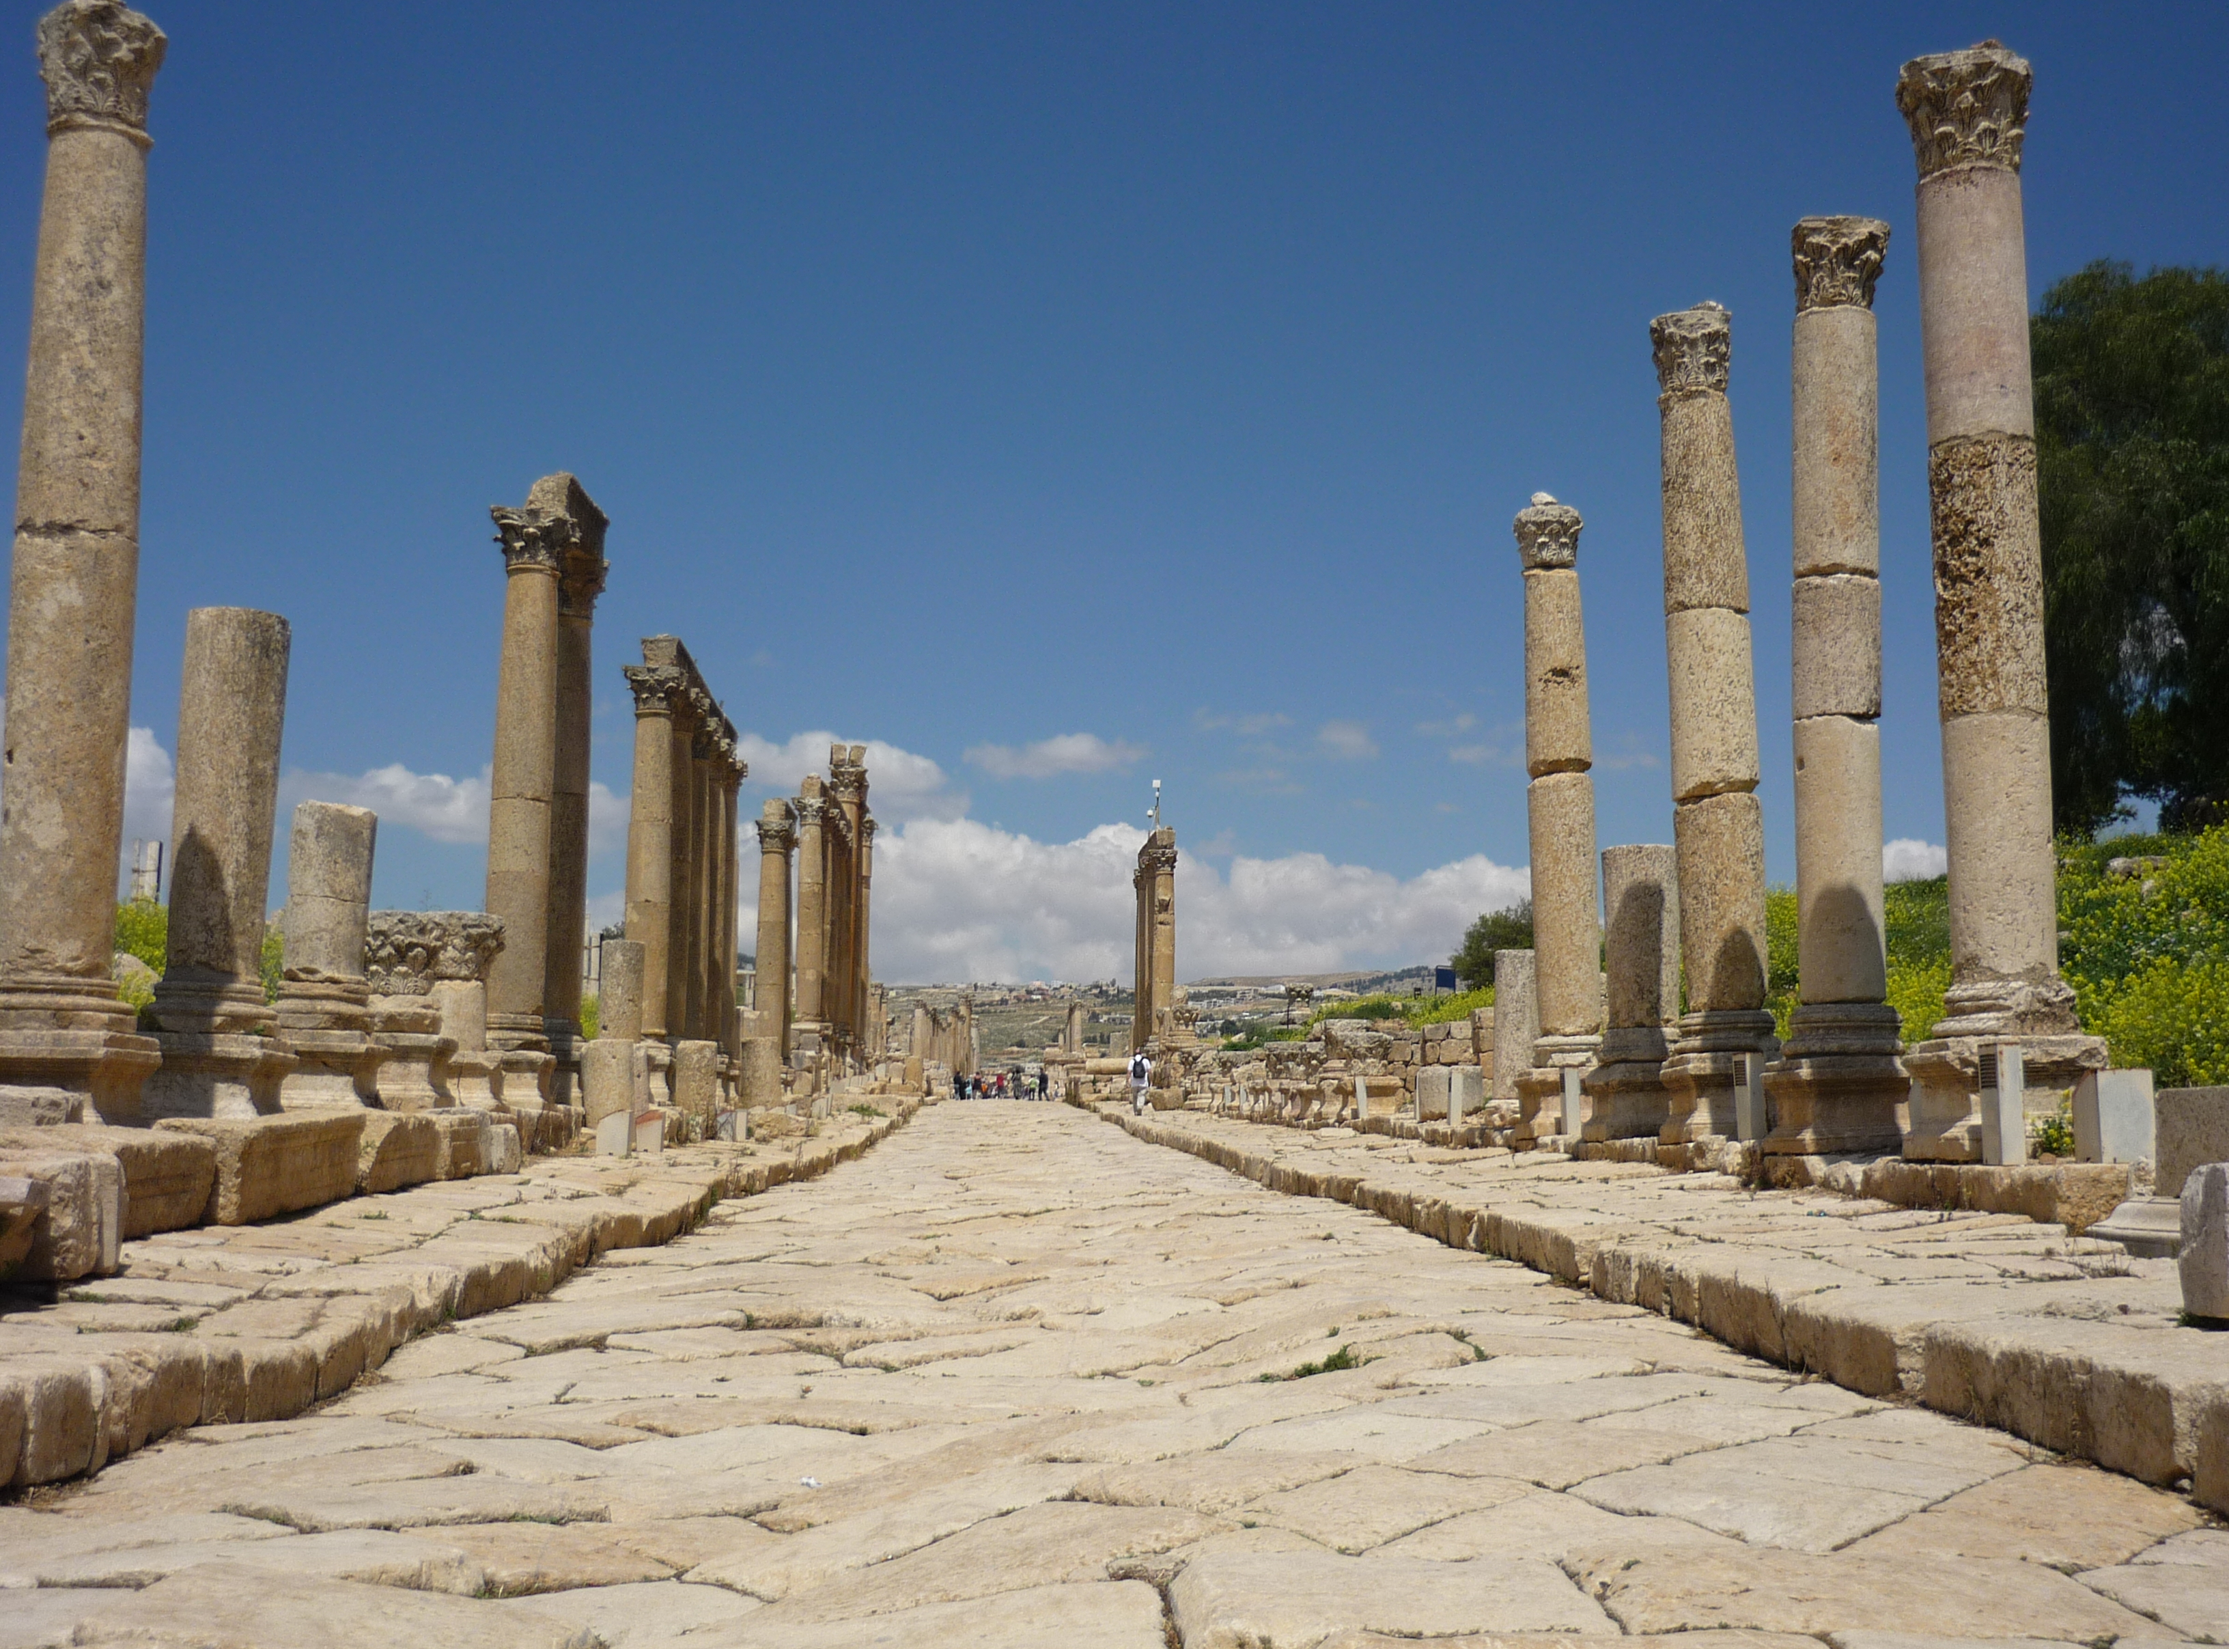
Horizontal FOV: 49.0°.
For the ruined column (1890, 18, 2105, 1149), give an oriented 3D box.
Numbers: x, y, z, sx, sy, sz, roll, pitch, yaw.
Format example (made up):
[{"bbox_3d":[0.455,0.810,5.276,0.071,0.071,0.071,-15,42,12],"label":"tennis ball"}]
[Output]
[{"bbox_3d":[7.419,-1.943,20.820,1.140,9.520,1.140,0,-6,-3],"label":"ruined column"}]

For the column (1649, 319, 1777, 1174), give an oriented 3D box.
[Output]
[{"bbox_3d":[6.862,-1.183,28.430,1.020,9.792,1.020,-1,-6,-3],"label":"column"}]

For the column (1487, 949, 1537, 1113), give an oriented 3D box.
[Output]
[{"bbox_3d":[5.648,2.942,34.533,0.750,2.322,0.750,1,-7,-3],"label":"column"}]

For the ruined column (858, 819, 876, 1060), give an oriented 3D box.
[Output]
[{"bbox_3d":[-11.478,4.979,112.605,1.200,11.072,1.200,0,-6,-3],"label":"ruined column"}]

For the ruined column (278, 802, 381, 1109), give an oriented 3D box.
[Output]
[{"bbox_3d":[-7.459,1.236,23.090,1.000,2.872,1.000,1,-7,-3],"label":"ruined column"}]

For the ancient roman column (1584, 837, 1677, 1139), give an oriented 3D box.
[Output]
[{"bbox_3d":[6.758,2.189,31.809,1.040,3.831,1.040,0,-6,-3],"label":"ancient roman column"}]

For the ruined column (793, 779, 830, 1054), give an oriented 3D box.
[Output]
[{"bbox_3d":[-11.458,3.428,92.555,1.350,10.164,1.350,0,-6,-3],"label":"ruined column"}]

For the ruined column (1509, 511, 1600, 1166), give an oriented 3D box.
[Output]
[{"bbox_3d":[5.815,-0.101,31.512,1.000,8.252,1.000,1,-7,-3],"label":"ruined column"}]

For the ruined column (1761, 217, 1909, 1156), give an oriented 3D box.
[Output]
[{"bbox_3d":[7.178,-1.460,24.617,1.040,9.461,1.040,0,-6,-3],"label":"ruined column"}]

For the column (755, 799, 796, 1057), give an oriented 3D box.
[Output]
[{"bbox_3d":[-10.014,3.432,71.471,1.150,8.198,1.150,1,-7,-3],"label":"column"}]

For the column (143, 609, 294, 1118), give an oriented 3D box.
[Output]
[{"bbox_3d":[-7.276,0.327,19.899,1.000,4.076,1.000,1,-7,-3],"label":"column"}]

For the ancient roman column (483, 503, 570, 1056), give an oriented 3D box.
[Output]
[{"bbox_3d":[-9.190,-0.718,38.170,1.150,8.598,1.150,0,-6,-3],"label":"ancient roman column"}]

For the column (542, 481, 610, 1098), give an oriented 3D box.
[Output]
[{"bbox_3d":[-8.025,-0.273,35.679,1.100,8.337,1.100,1,-7,-3],"label":"column"}]

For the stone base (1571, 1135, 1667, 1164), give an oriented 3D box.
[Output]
[{"bbox_3d":[5.762,3.662,27.514,1.150,0.252,1.200,1,-7,-3],"label":"stone base"}]

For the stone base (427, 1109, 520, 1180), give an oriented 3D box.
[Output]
[{"bbox_3d":[-6.250,3.142,23.934,0.850,0.591,1.300,1,-7,-3],"label":"stone base"}]

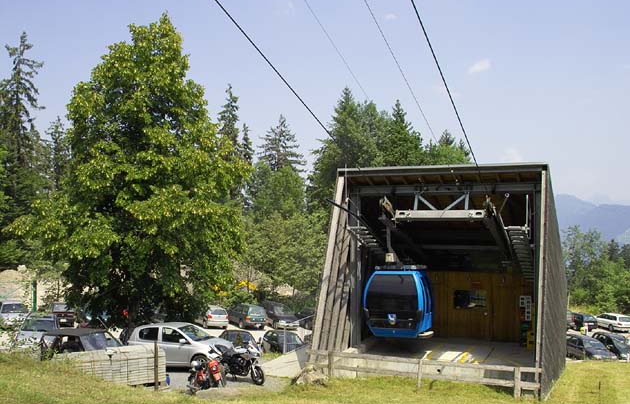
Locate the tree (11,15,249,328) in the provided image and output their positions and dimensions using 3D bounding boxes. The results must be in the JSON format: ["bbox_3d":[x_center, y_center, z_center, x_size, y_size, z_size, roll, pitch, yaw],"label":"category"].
[{"bbox_3d":[-8.158,-0.800,25.682,10.400,14.800,10.000,0,-2,0],"label":"tree"}]

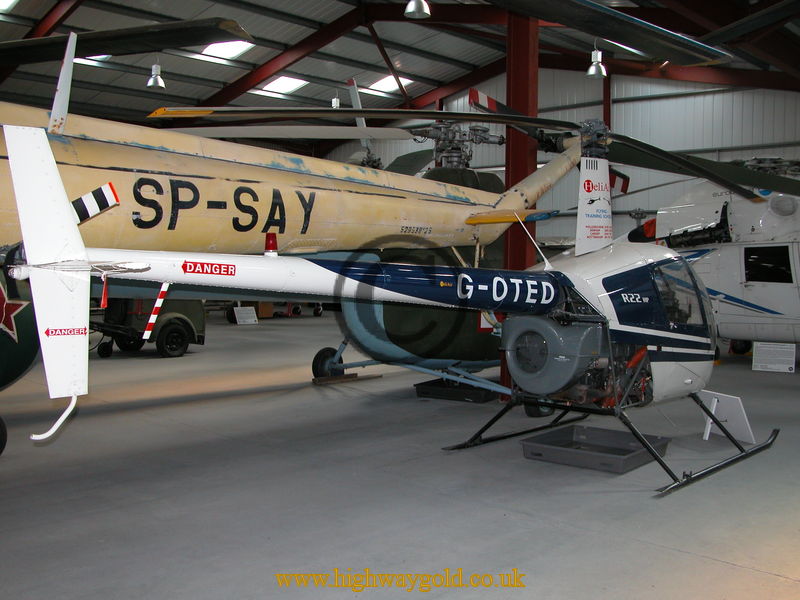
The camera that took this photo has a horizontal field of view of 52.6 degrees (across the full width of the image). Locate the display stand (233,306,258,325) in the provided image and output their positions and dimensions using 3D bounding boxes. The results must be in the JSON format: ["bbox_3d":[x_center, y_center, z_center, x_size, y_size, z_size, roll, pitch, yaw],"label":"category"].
[{"bbox_3d":[-4.184,0.435,22.057,0.638,0.454,0.173,-2,3,-44],"label":"display stand"}]

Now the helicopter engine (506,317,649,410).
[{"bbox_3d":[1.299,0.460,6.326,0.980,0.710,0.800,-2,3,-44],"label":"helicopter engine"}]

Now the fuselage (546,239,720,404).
[{"bbox_3d":[1.922,0.166,6.910,2.340,1.360,1.120,-2,3,-44],"label":"fuselage"}]

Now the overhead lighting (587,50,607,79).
[{"bbox_3d":[4.355,-5.234,17.900,0.450,0.590,0.450,0,2,0],"label":"overhead lighting"}]

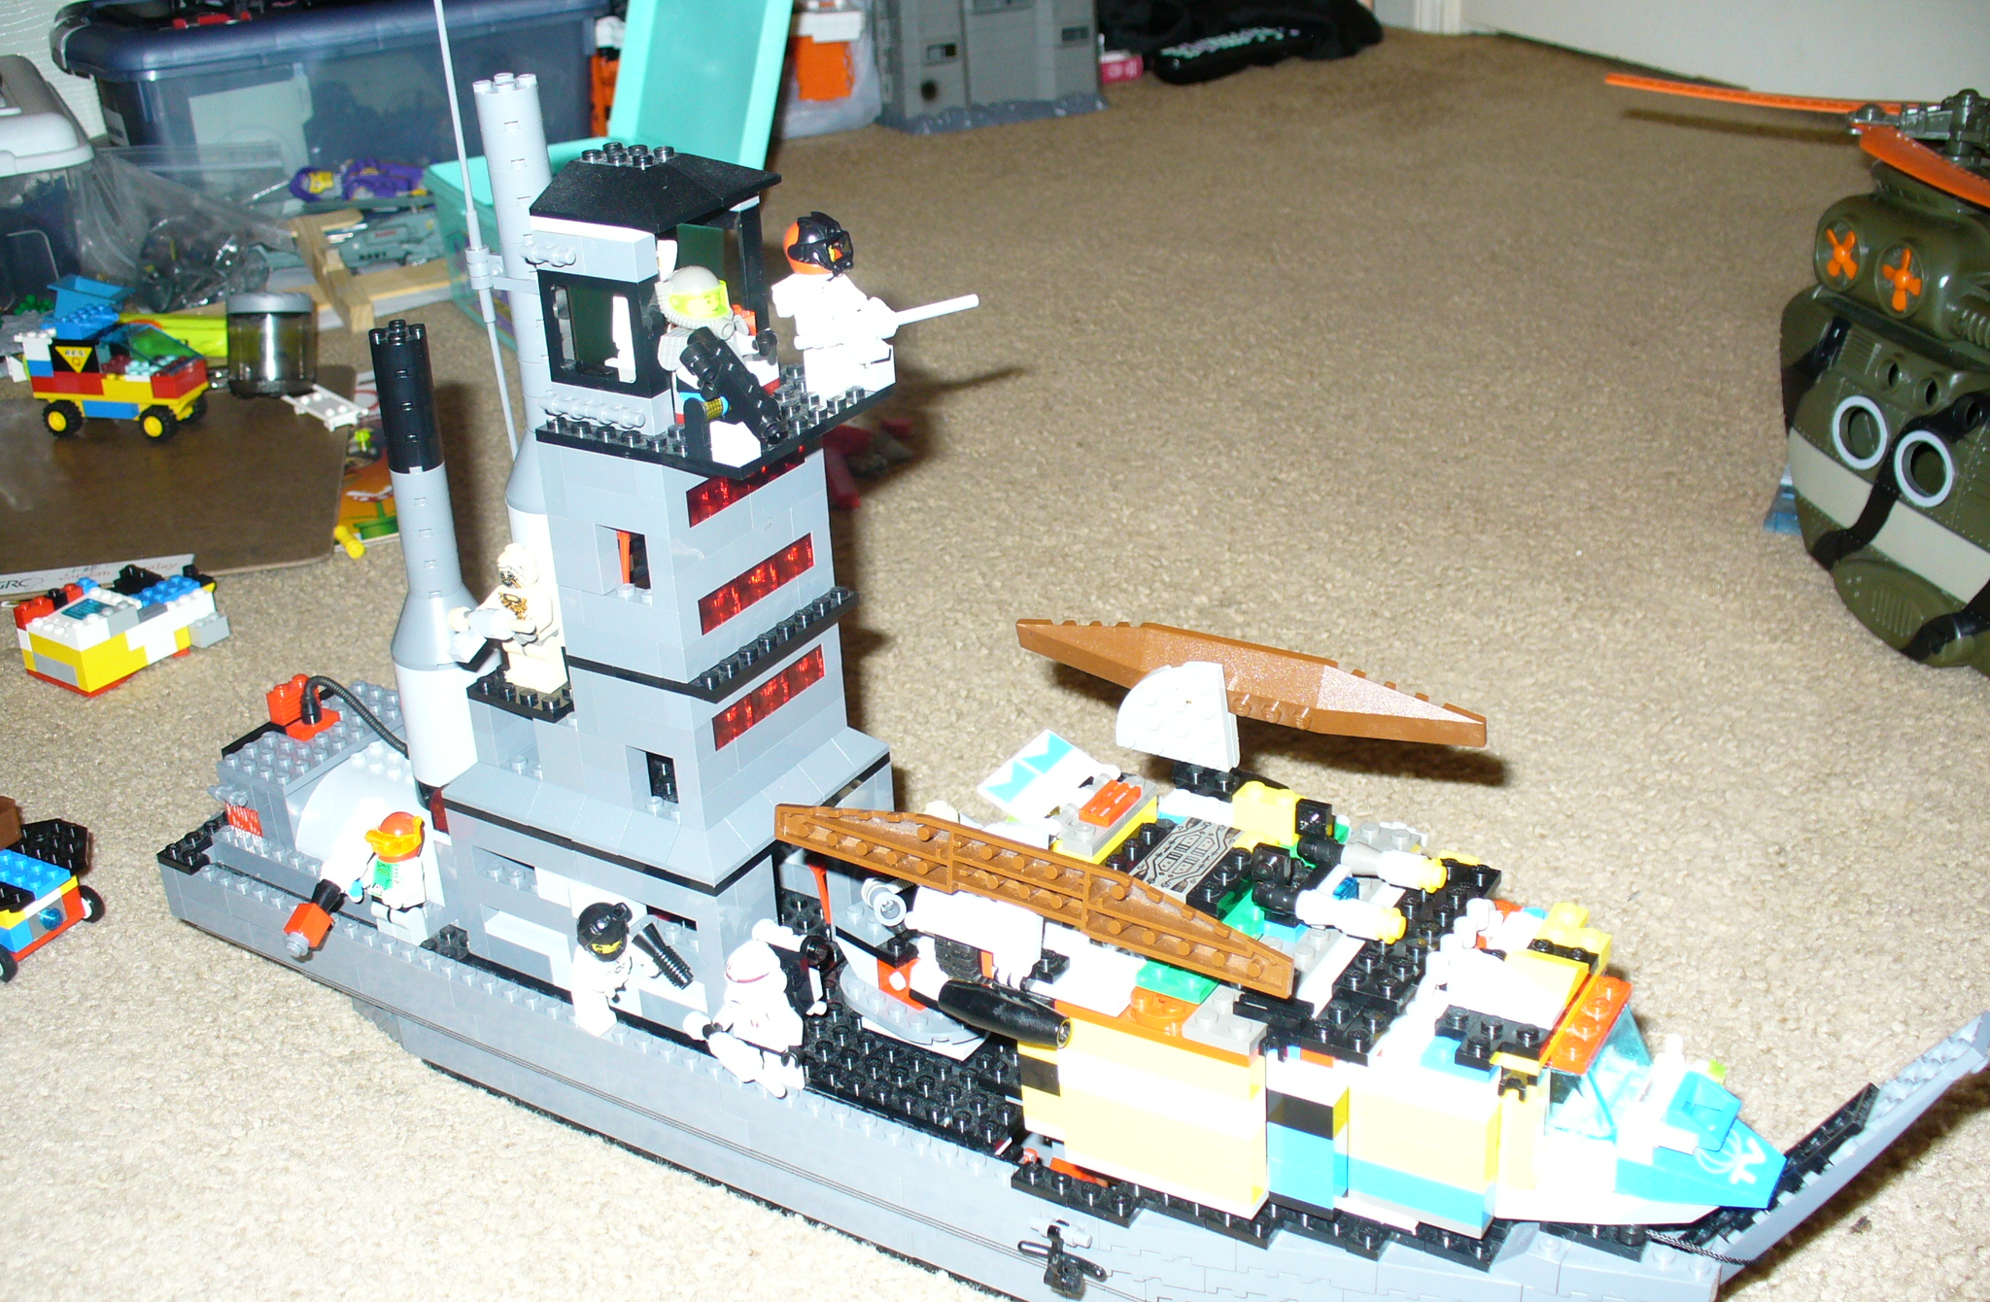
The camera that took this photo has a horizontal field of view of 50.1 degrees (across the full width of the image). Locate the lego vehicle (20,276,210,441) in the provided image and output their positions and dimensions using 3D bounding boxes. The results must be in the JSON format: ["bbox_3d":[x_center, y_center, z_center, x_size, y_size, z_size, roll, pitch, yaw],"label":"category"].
[{"bbox_3d":[-0.479,-0.159,1.150,0.101,0.085,0.038,5,25,10],"label":"lego vehicle"}]

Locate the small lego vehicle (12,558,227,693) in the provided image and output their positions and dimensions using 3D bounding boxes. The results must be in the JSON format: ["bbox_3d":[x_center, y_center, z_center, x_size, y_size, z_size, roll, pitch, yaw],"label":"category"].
[{"bbox_3d":[-0.368,-0.013,0.897,0.054,0.036,0.071,14,28,30],"label":"small lego vehicle"}]

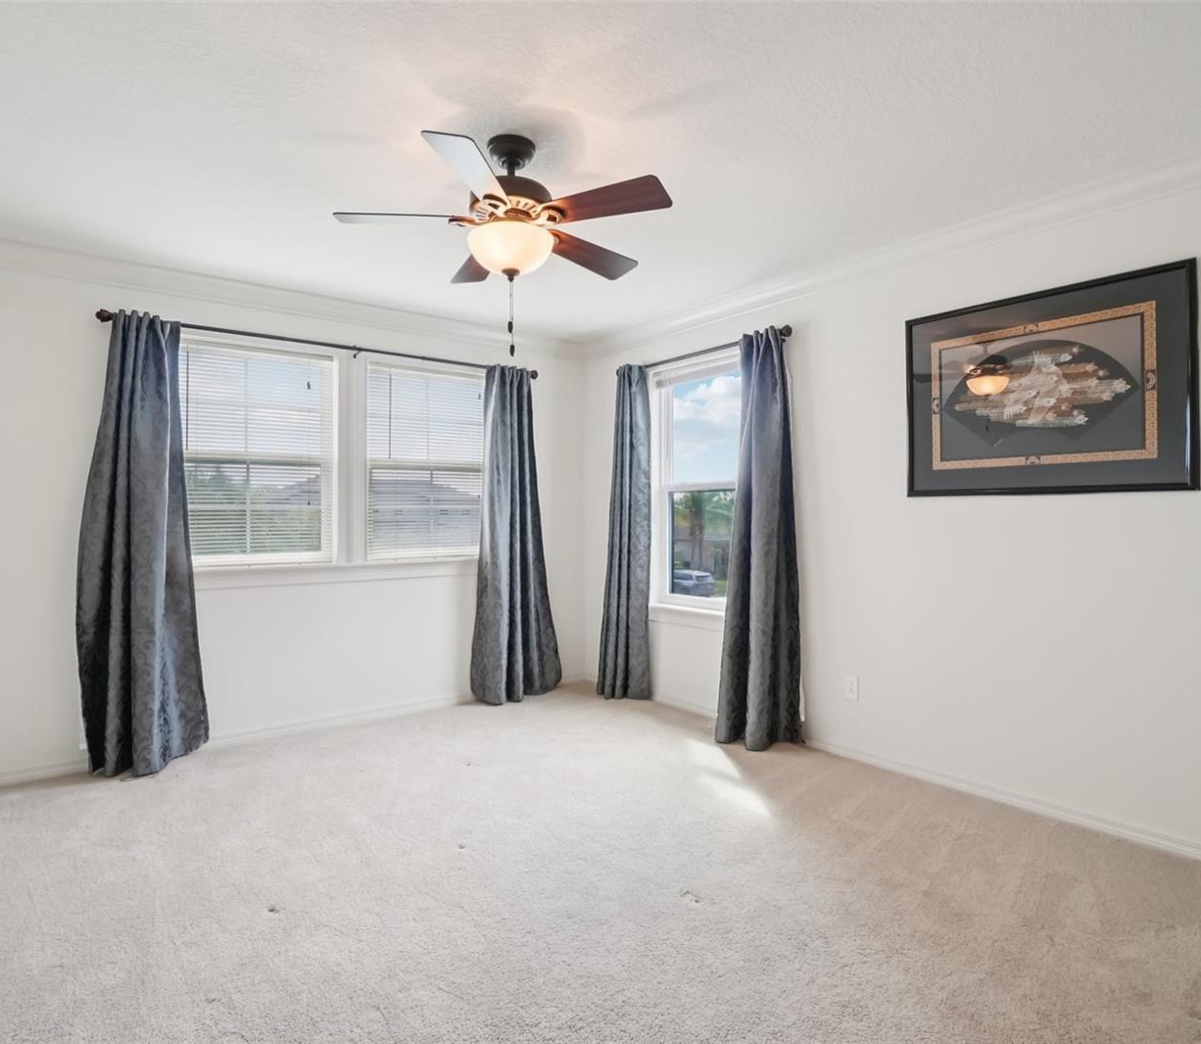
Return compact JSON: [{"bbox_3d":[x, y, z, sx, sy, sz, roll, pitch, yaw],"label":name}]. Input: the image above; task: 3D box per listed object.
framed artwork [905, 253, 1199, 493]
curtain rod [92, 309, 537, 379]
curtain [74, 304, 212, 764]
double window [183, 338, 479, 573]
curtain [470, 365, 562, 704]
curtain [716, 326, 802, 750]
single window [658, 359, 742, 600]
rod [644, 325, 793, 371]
[{"bbox_3d":[1.735,-0.516,2.638,0.035,0.800,0.990,-1,1,-41],"label":"framed artwork"},{"bbox_3d":[-1.416,-0.985,3.792,2.400,0.055,0.075,-1,1,-35],"label":"curtain rod"},{"bbox_3d":[-2.197,0.095,3.157,0.520,2.190,0.200,-1,1,-35],"label":"curtain"},{"bbox_3d":[-1.481,-0.350,3.843,1.900,1.200,0.100,-1,1,-35],"label":"double window"},{"bbox_3d":[-0.538,0.075,4.353,0.570,2.190,0.190,-1,1,-35],"label":"curtain"},{"bbox_3d":[0.834,0.078,3.482,0.230,2.190,0.430,-1,1,-41],"label":"curtain"},{"bbox_3d":[0.659,-0.226,3.917,0.100,1.430,0.850,-1,1,-41],"label":"single window"},{"bbox_3d":[0.560,-0.995,3.905,0.075,0.055,1.360,-1,1,-41],"label":"rod"}]

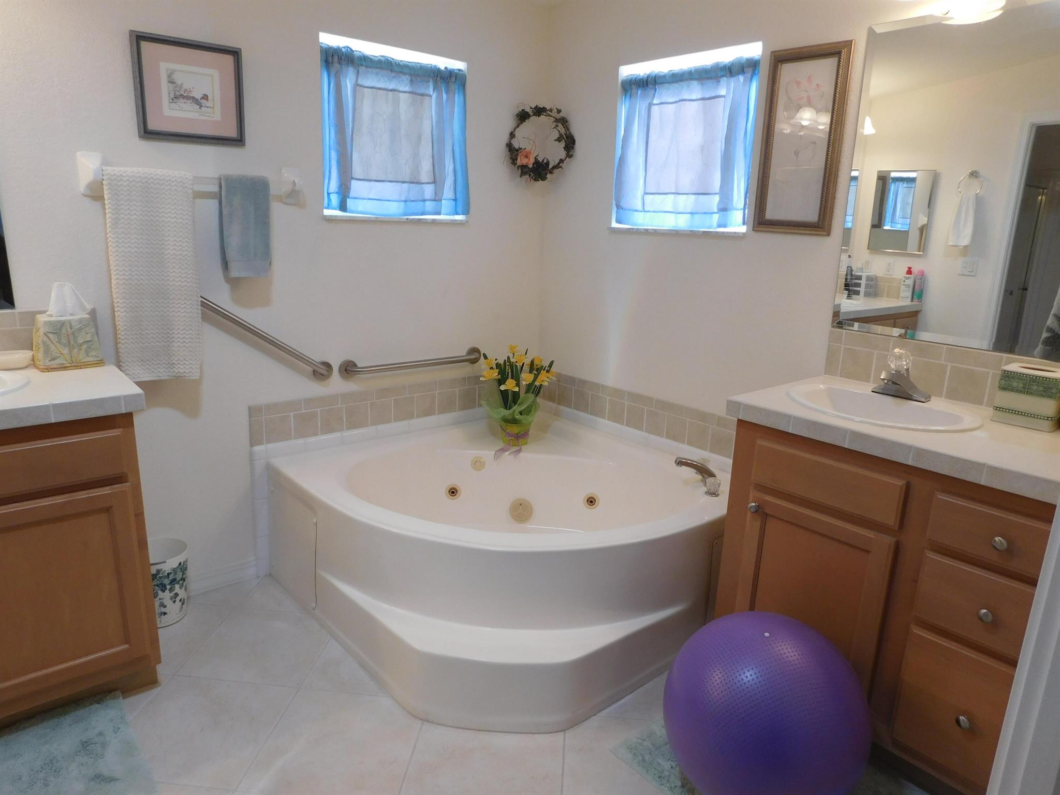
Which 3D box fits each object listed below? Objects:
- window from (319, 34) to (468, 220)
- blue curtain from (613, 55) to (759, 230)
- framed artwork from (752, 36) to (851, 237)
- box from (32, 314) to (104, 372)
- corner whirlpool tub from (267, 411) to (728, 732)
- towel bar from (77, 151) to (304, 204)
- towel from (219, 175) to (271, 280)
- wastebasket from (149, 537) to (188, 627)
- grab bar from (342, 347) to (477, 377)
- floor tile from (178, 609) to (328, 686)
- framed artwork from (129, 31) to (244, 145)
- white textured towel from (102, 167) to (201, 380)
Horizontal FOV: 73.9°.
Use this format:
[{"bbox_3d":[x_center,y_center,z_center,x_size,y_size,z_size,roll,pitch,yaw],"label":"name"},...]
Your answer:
[{"bbox_3d":[-0.509,-1.025,2.785,0.637,0.577,0.060,-10,18,-39],"label":"window"},{"bbox_3d":[0.573,-0.952,2.700,0.060,0.577,0.632,-10,18,-39],"label":"blue curtain"},{"bbox_3d":[0.883,-0.830,2.296,0.027,0.580,0.284,-10,19,-39],"label":"framed artwork"},{"bbox_3d":[-1.383,-0.168,2.109,0.158,0.149,0.148,-10,19,-39],"label":"box"},{"bbox_3d":[-0.058,0.512,2.651,1.365,0.487,1.375,-10,18,-39],"label":"corner whirlpool tub"},{"bbox_3d":[-1.065,-0.706,2.293,0.690,0.123,0.080,-10,19,-39],"label":"towel bar"},{"bbox_3d":[-0.963,-0.584,2.395,0.153,0.336,0.055,-10,18,-39],"label":"towel"},{"bbox_3d":[-1.276,0.644,2.412,0.211,0.253,0.211,-10,18,-39],"label":"wastebasket"},{"bbox_3d":[-0.469,-0.148,2.980,0.692,0.080,0.078,-10,19,-39],"label":"grab bar"},{"bbox_3d":[-0.877,0.821,2.323,0.397,0.010,0.397,3,14,4],"label":"floor tile"},{"bbox_3d":[-1.079,-0.970,2.239,0.326,0.304,0.025,-10,19,-39],"label":"framed artwork"},{"bbox_3d":[-1.192,-0.382,2.252,0.246,0.663,0.060,-10,18,-39],"label":"white textured towel"}]

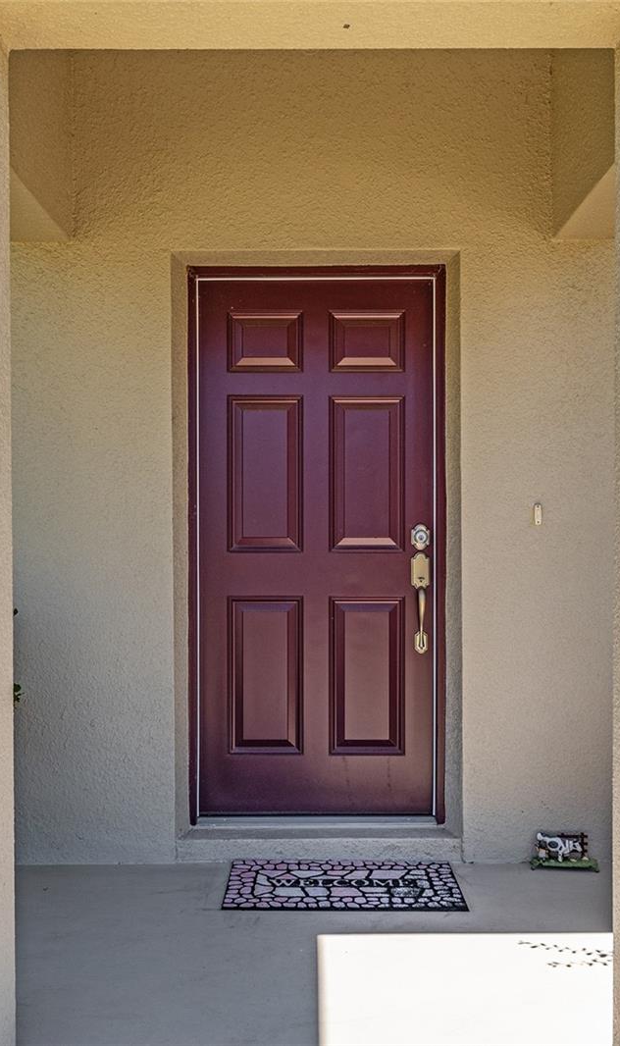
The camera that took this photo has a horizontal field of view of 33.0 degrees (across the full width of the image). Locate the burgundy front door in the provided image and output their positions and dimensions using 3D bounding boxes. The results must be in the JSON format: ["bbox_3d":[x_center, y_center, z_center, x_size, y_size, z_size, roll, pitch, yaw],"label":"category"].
[{"bbox_3d":[0.028,0.070,3.920,0.940,2.050,0.080,0,0,0],"label":"burgundy front door"}]

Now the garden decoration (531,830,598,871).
[{"bbox_3d":[0.888,1.133,3.645,0.230,0.125,0.085,0,0,5],"label":"garden decoration"}]

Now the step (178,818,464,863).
[{"bbox_3d":[0.037,1.147,3.790,1.010,0.095,0.220,0,0,0],"label":"step"}]

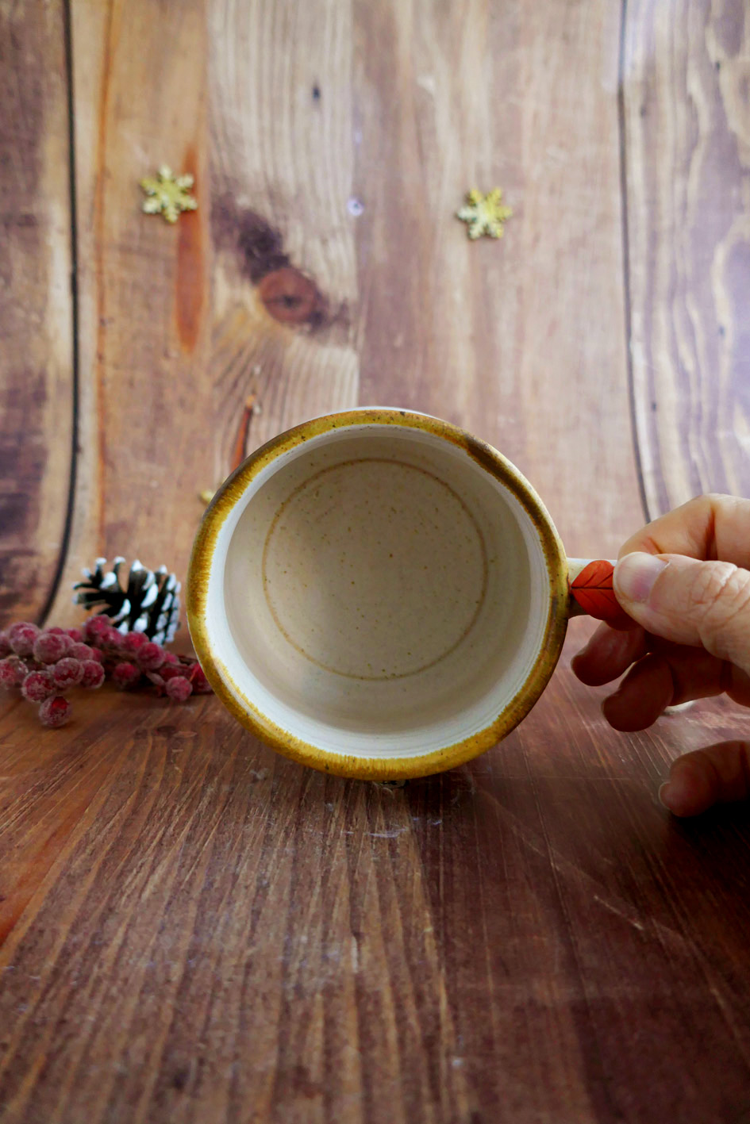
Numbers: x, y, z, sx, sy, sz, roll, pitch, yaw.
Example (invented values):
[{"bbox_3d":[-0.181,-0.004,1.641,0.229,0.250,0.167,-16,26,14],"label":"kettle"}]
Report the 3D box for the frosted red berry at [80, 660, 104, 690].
[{"bbox_3d":[-0.086,0.034,0.237,0.009,0.009,0.009,-1,10,0],"label":"frosted red berry"}]

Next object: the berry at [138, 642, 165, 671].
[{"bbox_3d":[-0.068,0.029,0.237,0.009,0.009,0.009,-1,10,0],"label":"berry"}]

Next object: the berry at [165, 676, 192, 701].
[{"bbox_3d":[-0.064,0.041,0.255,0.009,0.009,0.009,0,10,0],"label":"berry"}]

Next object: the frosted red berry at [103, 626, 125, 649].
[{"bbox_3d":[-0.085,0.025,0.255,0.008,0.008,0.008,-1,10,0],"label":"frosted red berry"}]

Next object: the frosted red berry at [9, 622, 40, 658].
[{"bbox_3d":[-0.107,0.024,0.239,0.010,0.010,0.010,0,10,0],"label":"frosted red berry"}]

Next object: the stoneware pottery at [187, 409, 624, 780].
[{"bbox_3d":[0.015,0.005,0.215,0.113,0.086,0.082,-1,5,0],"label":"stoneware pottery"}]

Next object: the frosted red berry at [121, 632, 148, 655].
[{"bbox_3d":[-0.080,0.028,0.260,0.009,0.009,0.009,0,10,0],"label":"frosted red berry"}]

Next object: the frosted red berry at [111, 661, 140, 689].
[{"bbox_3d":[-0.082,0.037,0.257,0.009,0.009,0.009,0,10,0],"label":"frosted red berry"}]

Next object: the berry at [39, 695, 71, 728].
[{"bbox_3d":[-0.085,0.040,0.208,0.009,0.009,0.009,-1,10,0],"label":"berry"}]

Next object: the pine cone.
[{"bbox_3d":[-0.101,0.016,0.318,0.042,0.038,0.038,0,10,0],"label":"pine cone"}]

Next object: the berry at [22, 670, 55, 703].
[{"bbox_3d":[-0.091,0.034,0.211,0.009,0.009,0.009,-1,10,0],"label":"berry"}]

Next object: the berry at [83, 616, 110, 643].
[{"bbox_3d":[-0.089,0.022,0.251,0.009,0.009,0.009,-1,10,0],"label":"berry"}]

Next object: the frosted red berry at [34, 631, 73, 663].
[{"bbox_3d":[-0.099,0.026,0.238,0.009,0.009,0.009,0,10,0],"label":"frosted red berry"}]

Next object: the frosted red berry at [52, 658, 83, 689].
[{"bbox_3d":[-0.093,0.034,0.236,0.009,0.009,0.009,0,10,0],"label":"frosted red berry"}]

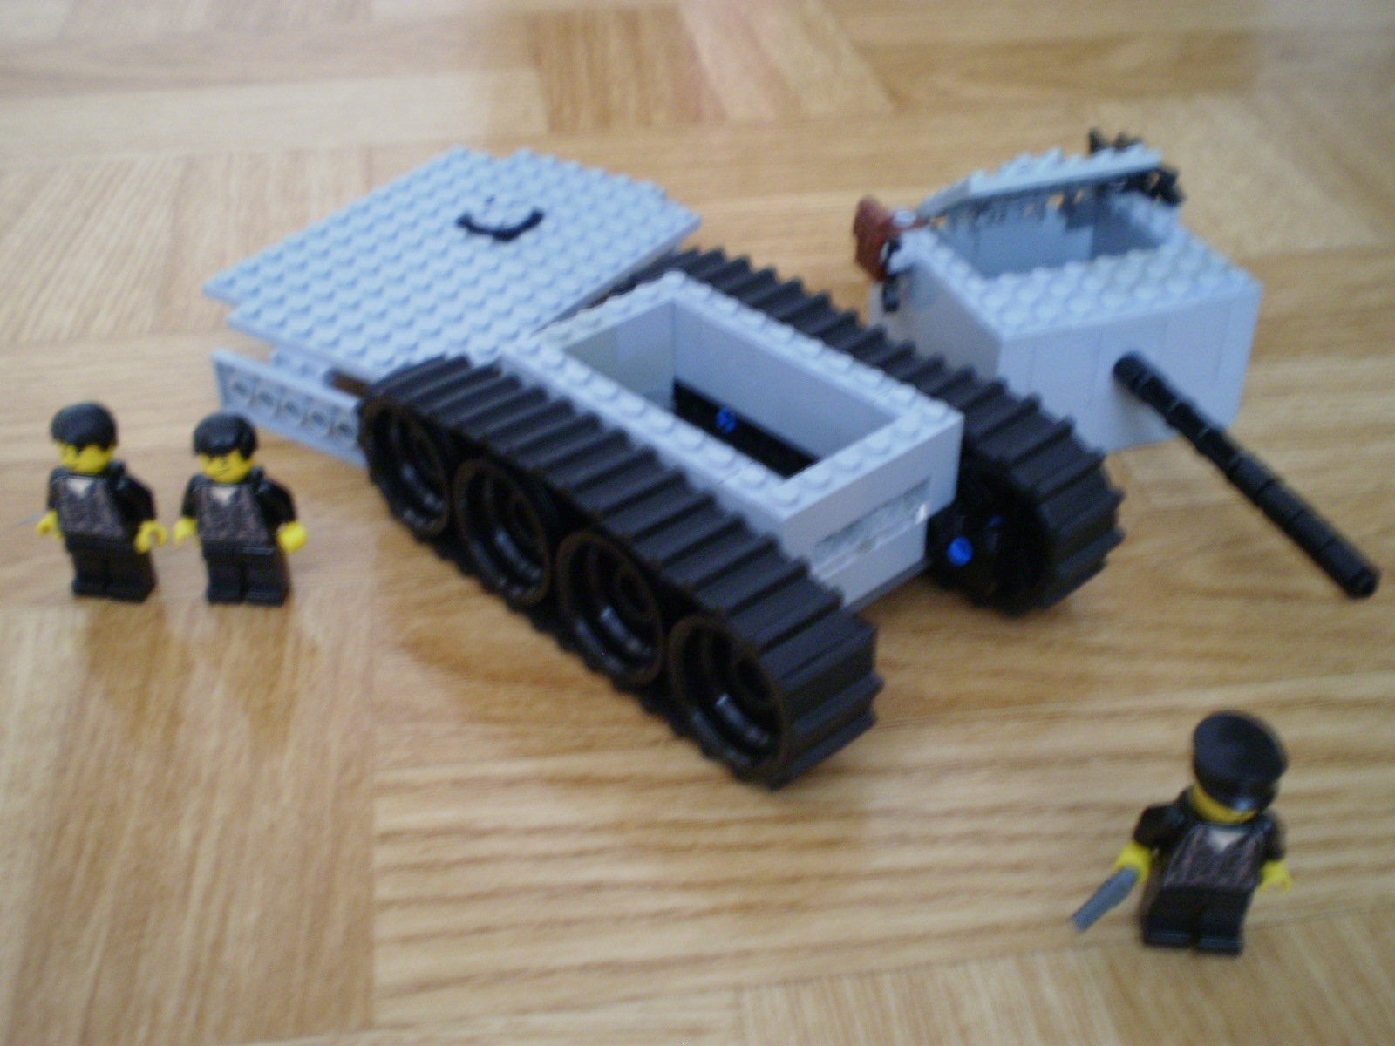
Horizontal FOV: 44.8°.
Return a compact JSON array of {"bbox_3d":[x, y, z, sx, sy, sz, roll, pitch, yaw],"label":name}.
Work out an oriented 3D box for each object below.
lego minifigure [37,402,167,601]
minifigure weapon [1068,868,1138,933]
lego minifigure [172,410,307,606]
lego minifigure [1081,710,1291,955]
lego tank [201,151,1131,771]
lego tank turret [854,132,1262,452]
[{"bbox_3d":[-0.119,-0.004,0.340,0.027,0.041,0.015,5,36,7],"label":"lego minifigure"},{"bbox_3d":[0.064,0.059,0.264,0.016,0.006,0.004,-40,48,-14],"label":"minifigure weapon"},{"bbox_3d":[-0.091,-0.003,0.339,0.027,0.041,0.015,3,36,4],"label":"lego minifigure"},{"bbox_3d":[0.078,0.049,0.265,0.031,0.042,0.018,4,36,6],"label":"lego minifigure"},{"bbox_3d":[-0.015,-0.037,0.379,0.121,0.048,0.222,-29,45,-34],"label":"lego tank"},{"bbox_3d":[0.080,-0.054,0.390,0.072,0.055,0.066,-12,37,-16],"label":"lego tank turret"}]

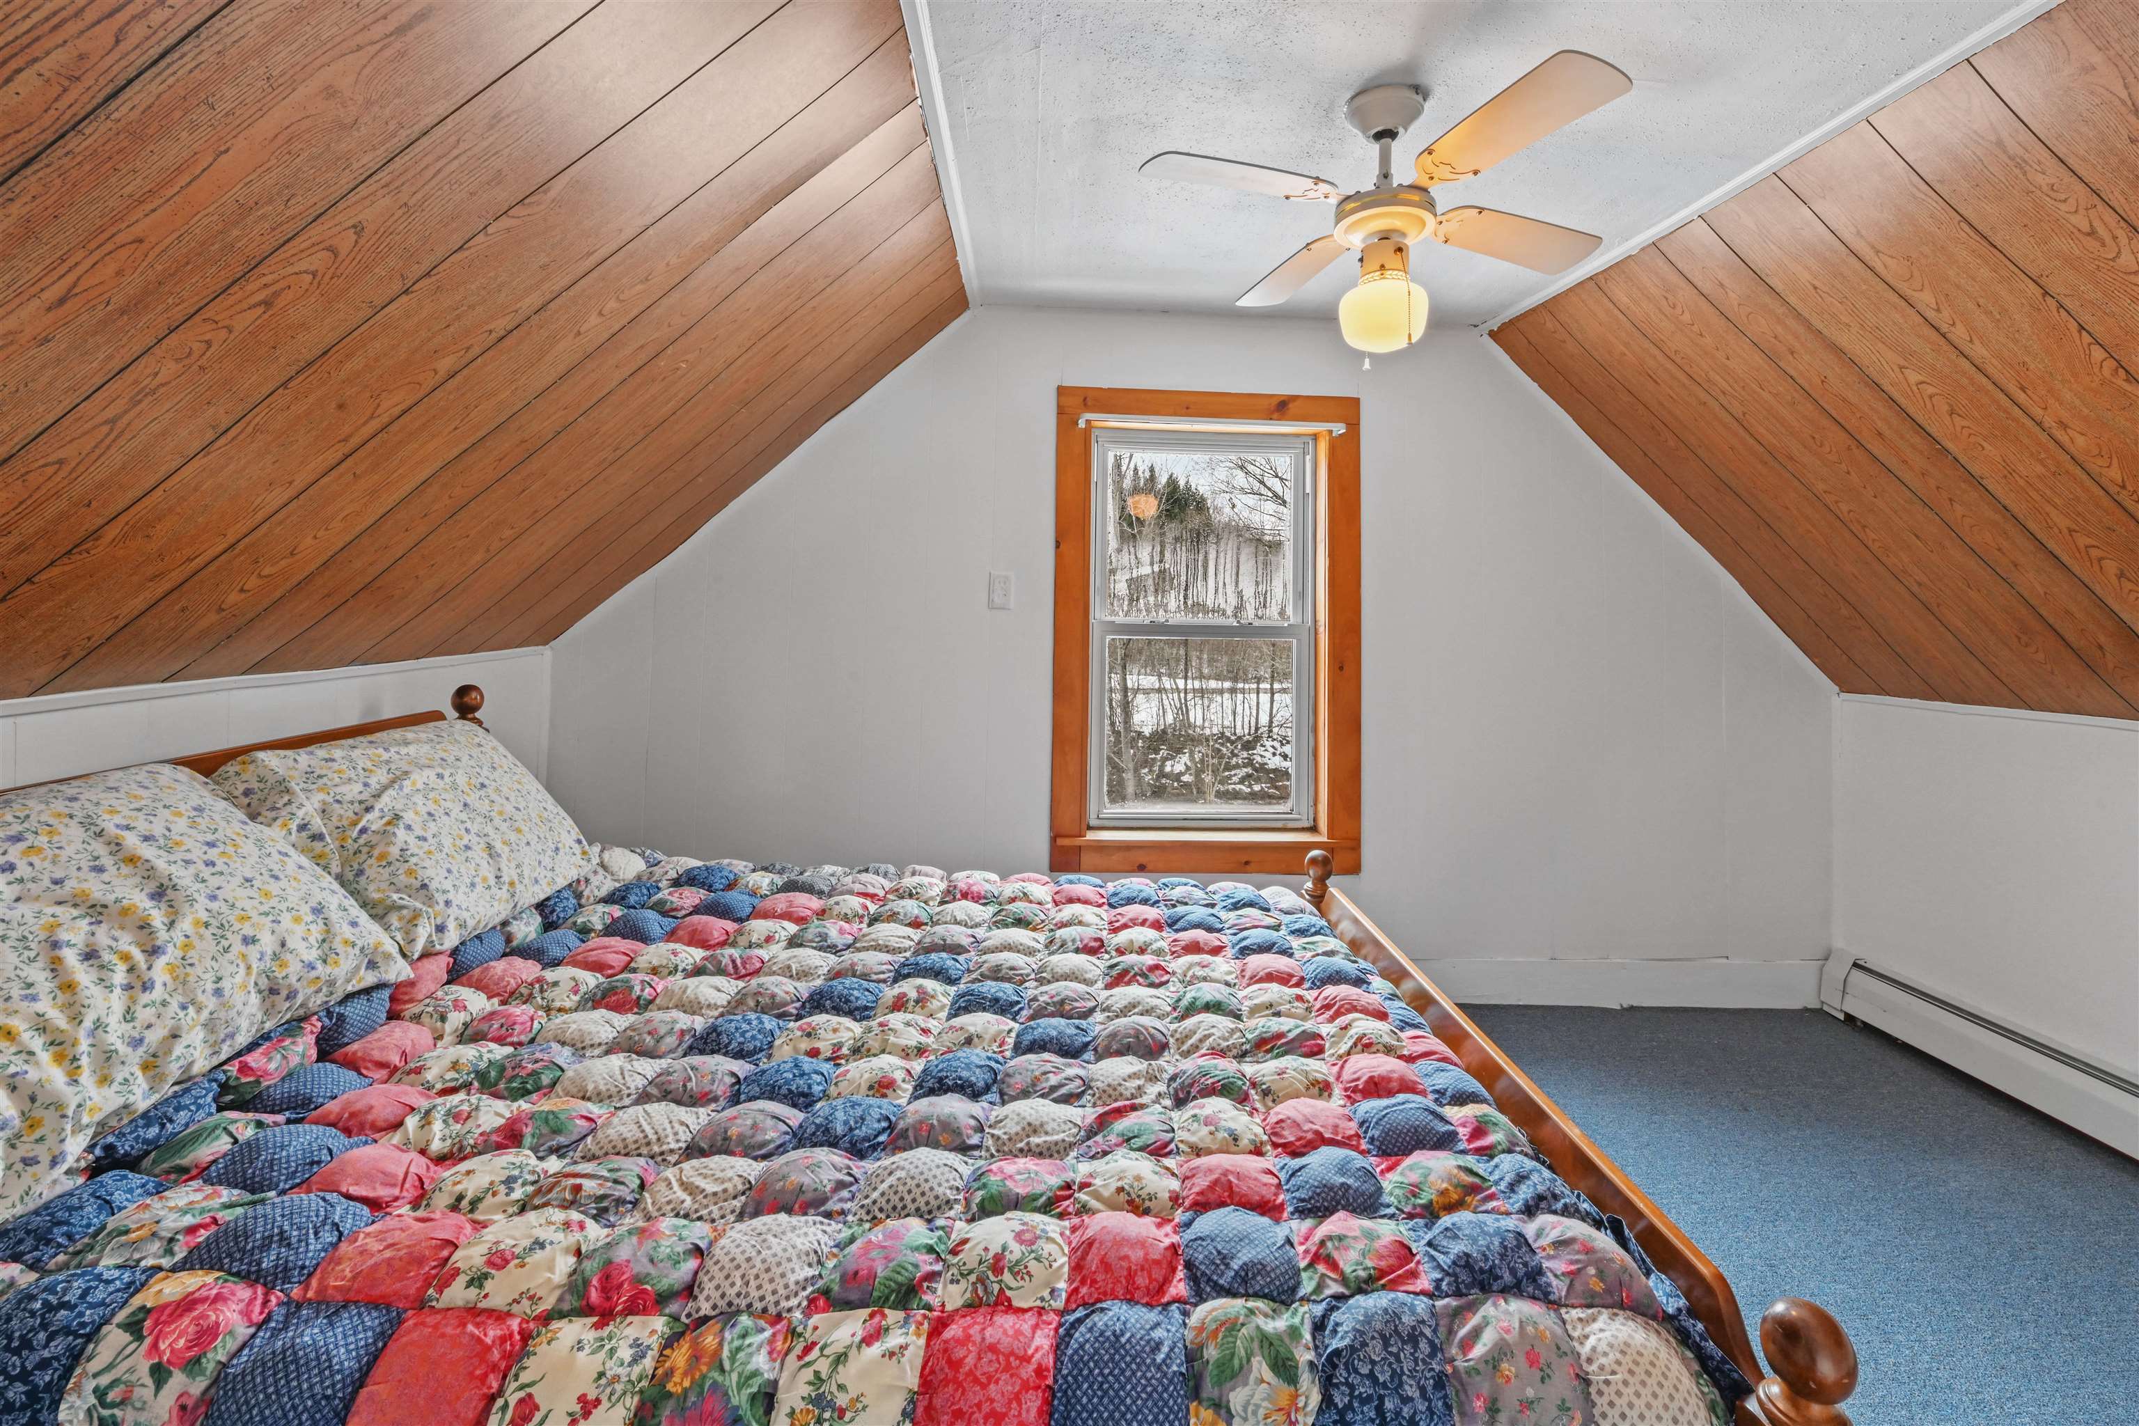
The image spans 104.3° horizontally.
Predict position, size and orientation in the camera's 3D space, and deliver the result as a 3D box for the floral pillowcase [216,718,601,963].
[{"bbox_3d":[-1.345,0.250,1.760,0.190,0.460,0.630,-35,7,2],"label":"floral pillowcase"}]

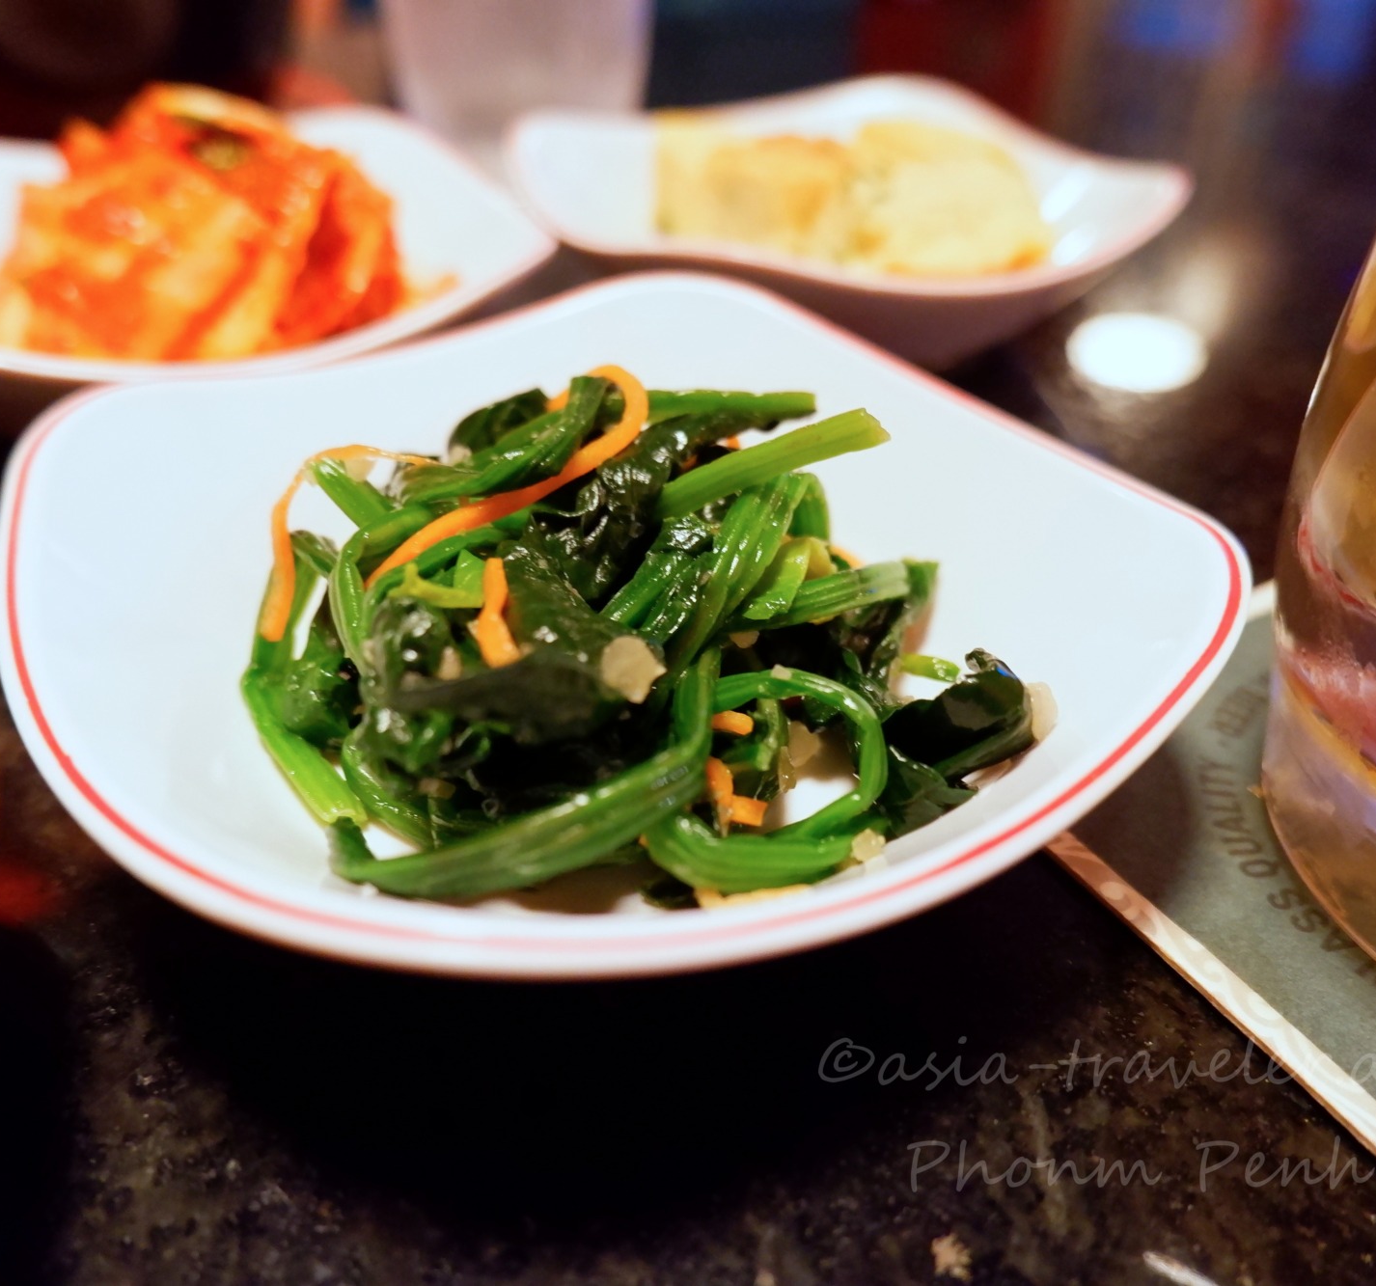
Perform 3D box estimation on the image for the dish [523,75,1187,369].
[{"bbox_3d":[0.030,-0.089,0.266,0.126,0.033,0.126,-17,41,-24],"label":"dish"}]

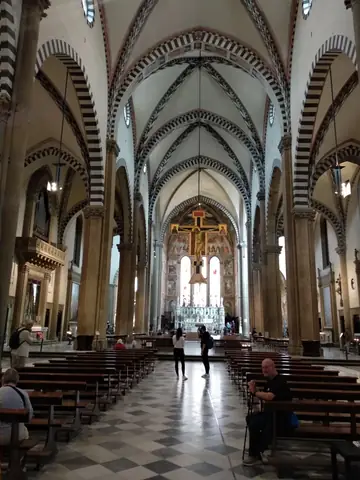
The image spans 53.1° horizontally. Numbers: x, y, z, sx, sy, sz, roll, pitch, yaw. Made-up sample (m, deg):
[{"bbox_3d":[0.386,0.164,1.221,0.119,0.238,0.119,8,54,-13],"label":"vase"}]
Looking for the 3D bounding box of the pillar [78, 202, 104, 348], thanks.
[{"bbox_3d":[-6.262,2.426,25.220,1.200,9.870,1.250,1,-13,3],"label":"pillar"}]

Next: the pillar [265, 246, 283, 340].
[{"bbox_3d":[9.272,5.275,35.683,1.450,9.870,1.450,1,-13,3],"label":"pillar"}]

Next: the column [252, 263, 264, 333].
[{"bbox_3d":[10.022,7.732,45.968,1.400,9.870,1.450,1,-13,3],"label":"column"}]

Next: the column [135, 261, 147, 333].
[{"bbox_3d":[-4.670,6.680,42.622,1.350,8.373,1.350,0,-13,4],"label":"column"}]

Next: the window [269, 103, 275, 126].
[{"bbox_3d":[8.152,-11.089,31.489,0.350,2.000,1.950,0,-13,4],"label":"window"}]

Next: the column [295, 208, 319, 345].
[{"bbox_3d":[8.510,2.588,24.321,1.200,9.820,1.250,1,-13,3],"label":"column"}]

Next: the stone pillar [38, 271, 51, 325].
[{"bbox_3d":[-11.044,4.850,29.383,0.550,4.300,0.550,0,-13,4],"label":"stone pillar"}]

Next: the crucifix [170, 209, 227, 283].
[{"bbox_3d":[1.333,0.367,25.578,4.060,5.610,0.300,1,-13,3],"label":"crucifix"}]

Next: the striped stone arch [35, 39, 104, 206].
[{"bbox_3d":[-5.930,-6.720,19.391,0.900,6.482,12.127,0,-13,4],"label":"striped stone arch"}]

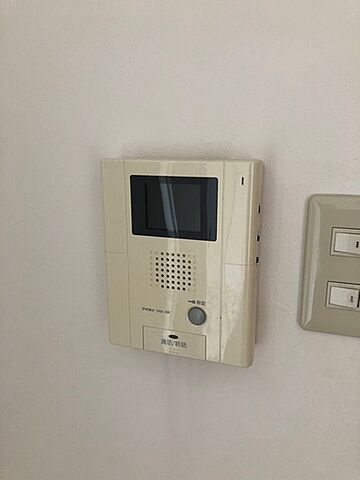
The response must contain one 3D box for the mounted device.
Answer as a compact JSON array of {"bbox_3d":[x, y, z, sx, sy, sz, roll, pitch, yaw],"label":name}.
[{"bbox_3d":[0.001,0.017,0.353,0.137,0.175,0.034,4,13,18],"label":"mounted device"}]

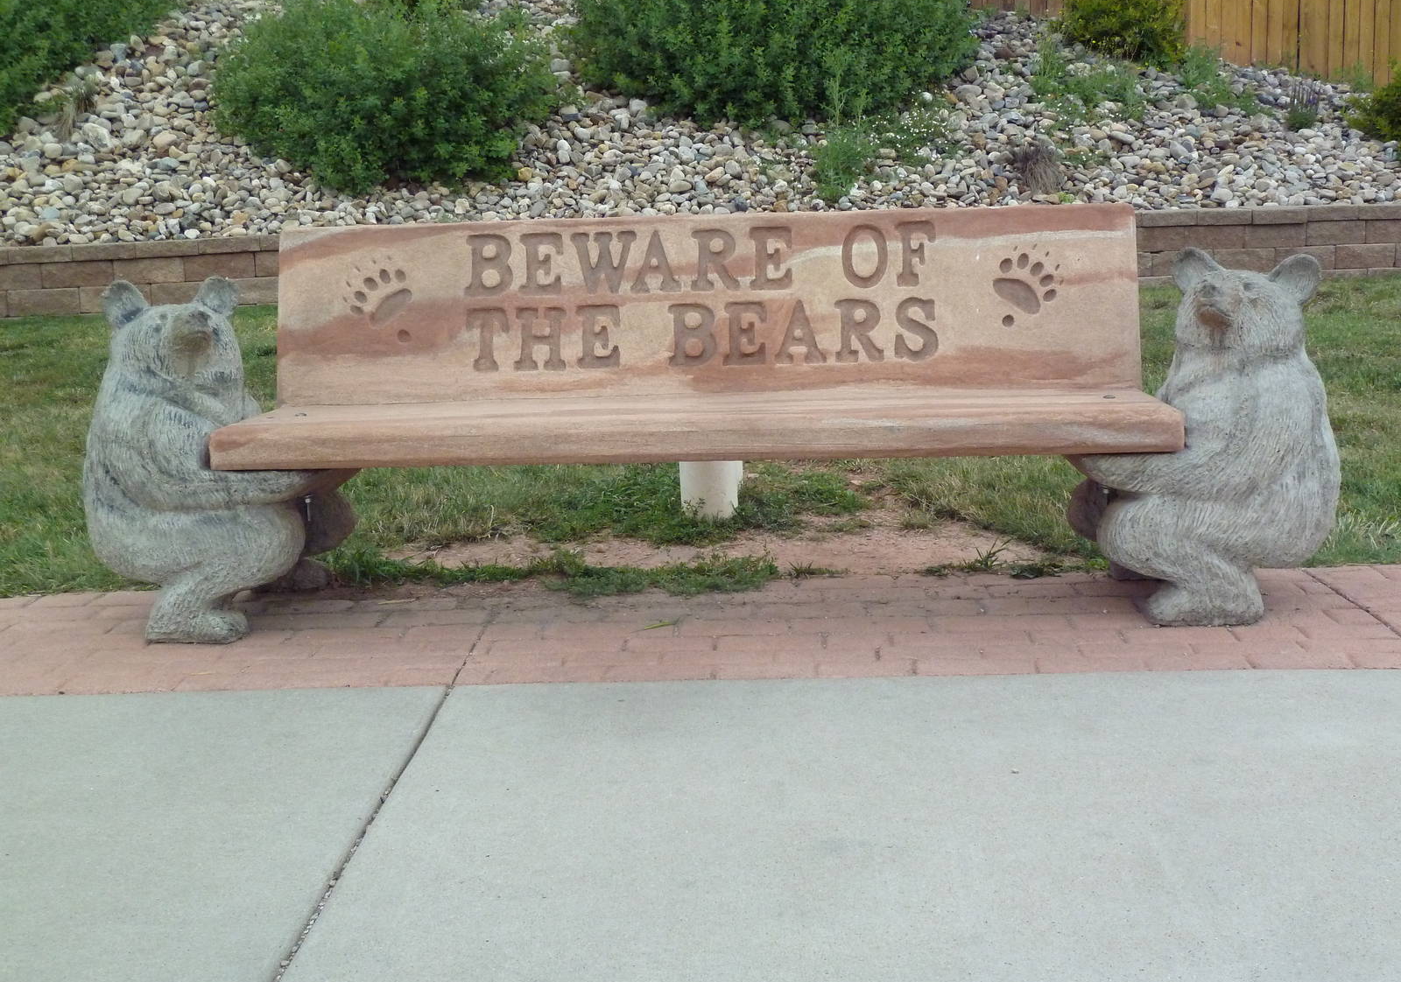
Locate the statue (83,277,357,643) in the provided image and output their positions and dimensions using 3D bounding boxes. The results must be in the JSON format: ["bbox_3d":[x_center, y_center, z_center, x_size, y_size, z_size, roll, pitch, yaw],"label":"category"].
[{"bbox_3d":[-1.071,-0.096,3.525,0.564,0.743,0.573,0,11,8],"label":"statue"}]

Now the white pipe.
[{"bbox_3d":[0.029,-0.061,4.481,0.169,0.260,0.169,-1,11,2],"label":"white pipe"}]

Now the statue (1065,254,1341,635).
[{"bbox_3d":[1.095,-0.141,3.463,0.564,0.743,0.573,-2,11,-4],"label":"statue"}]

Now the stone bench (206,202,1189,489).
[{"bbox_3d":[-0.010,-0.339,3.416,1.911,0.465,0.609,-1,11,2],"label":"stone bench"}]

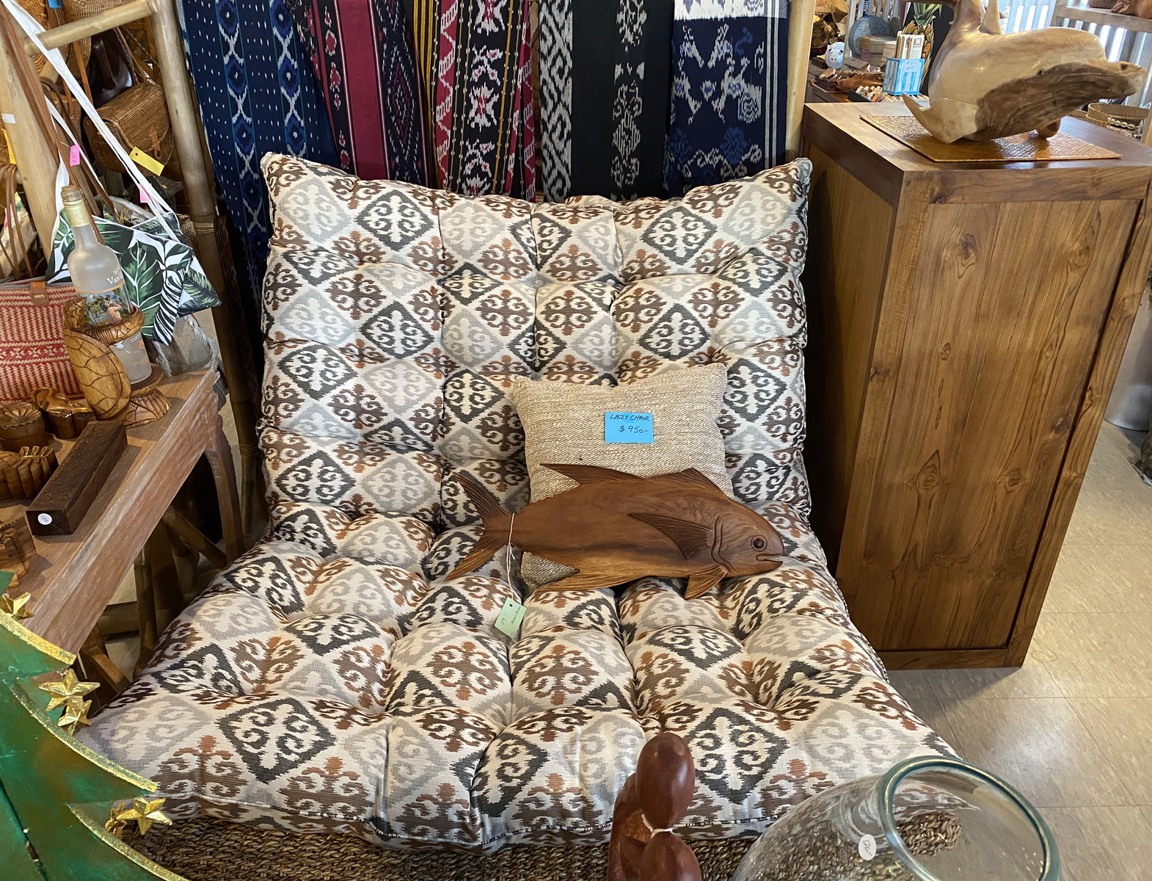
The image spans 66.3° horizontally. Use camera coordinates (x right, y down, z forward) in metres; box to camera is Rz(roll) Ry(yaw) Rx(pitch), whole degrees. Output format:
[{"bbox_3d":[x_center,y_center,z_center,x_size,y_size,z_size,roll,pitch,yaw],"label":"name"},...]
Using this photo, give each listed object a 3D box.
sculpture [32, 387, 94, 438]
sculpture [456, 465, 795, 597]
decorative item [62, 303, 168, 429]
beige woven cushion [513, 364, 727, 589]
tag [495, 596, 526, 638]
[{"bbox_3d":[-0.813,-0.049,1.401,0.093,0.066,0.060,-3,29,-6],"label":"sculpture"},{"bbox_3d":[0.086,0.180,1.775,0.668,0.266,0.048,6,-13,0],"label":"sculpture"},{"bbox_3d":[-0.763,-0.147,1.450,0.155,0.192,0.195,-3,29,-6],"label":"decorative item"},{"bbox_3d":[0.100,0.081,1.875,0.455,0.450,0.130,-3,-8,0],"label":"beige woven cushion"},{"bbox_3d":[-0.124,0.334,1.665,0.043,0.002,0.066,16,53,11],"label":"tag"}]

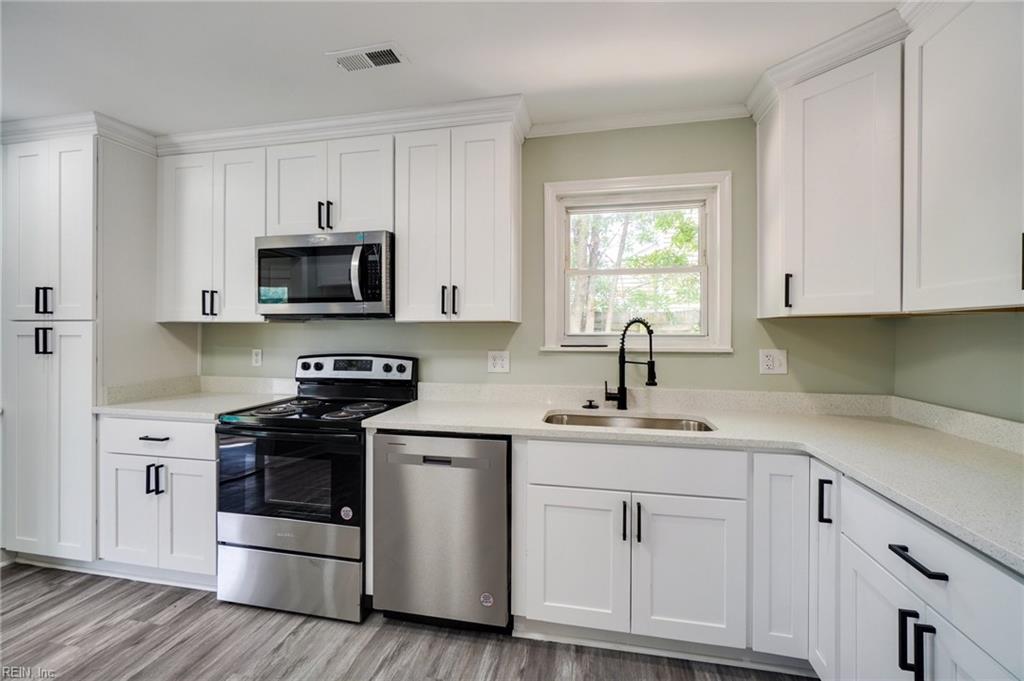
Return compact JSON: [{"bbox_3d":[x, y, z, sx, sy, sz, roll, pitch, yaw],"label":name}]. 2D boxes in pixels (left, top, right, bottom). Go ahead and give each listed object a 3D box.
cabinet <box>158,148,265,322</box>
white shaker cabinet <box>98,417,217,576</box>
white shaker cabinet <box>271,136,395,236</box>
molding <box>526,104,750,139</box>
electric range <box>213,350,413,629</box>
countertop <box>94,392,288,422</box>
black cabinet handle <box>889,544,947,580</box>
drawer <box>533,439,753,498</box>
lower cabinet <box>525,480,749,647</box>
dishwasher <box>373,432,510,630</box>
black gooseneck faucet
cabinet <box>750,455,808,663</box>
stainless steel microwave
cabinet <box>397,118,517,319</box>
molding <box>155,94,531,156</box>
[{"bbox_3d":[-1.678,-0.585,2.579,0.735,0.968,0.324,0,1,12],"label":"cabinet"},{"bbox_3d":[-1.725,0.773,2.447,0.731,0.750,0.621,0,1,12],"label":"white shaker cabinet"},{"bbox_3d":[-0.950,-0.810,2.414,0.765,0.514,0.310,0,1,12],"label":"white shaker cabinet"},{"bbox_3d":[0.635,-1.143,2.228,1.135,0.050,0.056,0,1,12],"label":"molding"},{"bbox_3d":[-0.985,0.678,2.259,0.760,1.186,0.665,0,1,12],"label":"electric range"},{"bbox_3d":[-1.719,0.360,2.417,0.758,0.030,0.630,0,1,12],"label":"countertop"},{"bbox_3d":[0.947,0.518,0.996,0.035,0.013,0.137,0,1,12],"label":"black cabinet handle"},{"bbox_3d":[0.475,0.507,1.684,0.832,0.181,0.022,0,1,12],"label":"drawer"},{"bbox_3d":[0.532,0.873,1.971,0.827,0.558,0.606,0,1,12],"label":"lower cabinet"},{"bbox_3d":[-0.260,0.841,2.124,0.609,0.869,0.608,0,1,12],"label":"dishwasher"},{"bbox_3d":[0.592,0.122,2.113,0.110,0.470,0.270,0,1,-33],"label":"black gooseneck faucet"},{"bbox_3d":[0.988,0.791,1.576,0.183,0.735,0.020,0,1,12],"label":"cabinet"},{"bbox_3d":[-0.959,-0.334,2.378,0.755,0.429,0.425,0,1,12],"label":"stainless steel microwave"},{"bbox_3d":[-0.274,-0.581,2.277,0.617,0.964,0.310,0,1,12],"label":"cabinet"},{"bbox_3d":[-0.988,-1.121,2.405,2.176,0.108,0.325,0,1,12],"label":"molding"}]

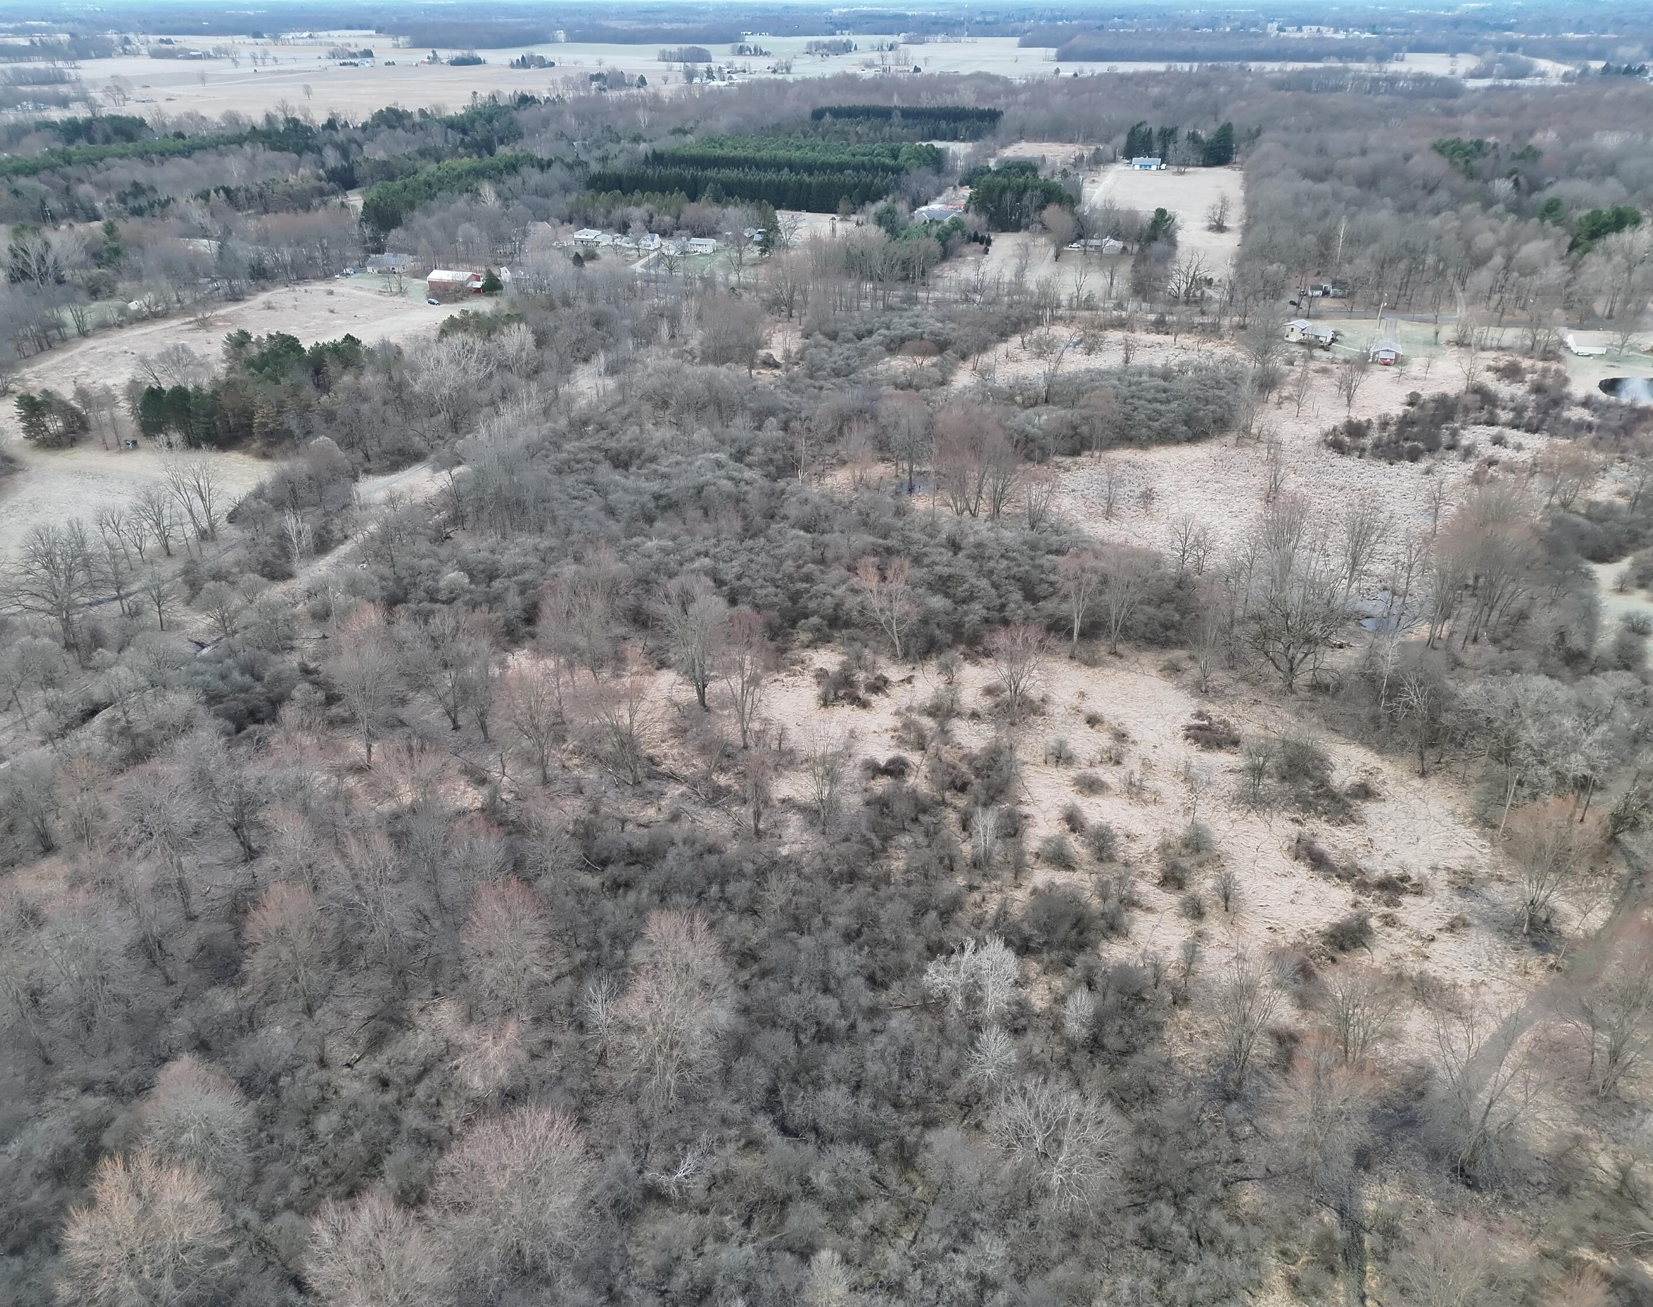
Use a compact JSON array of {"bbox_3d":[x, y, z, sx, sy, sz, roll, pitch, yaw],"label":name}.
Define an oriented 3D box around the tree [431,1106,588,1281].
[{"bbox_3d":[-29.075,51.742,113.135,14.119,20.491,14.119,0,29,0],"label":"tree"}]

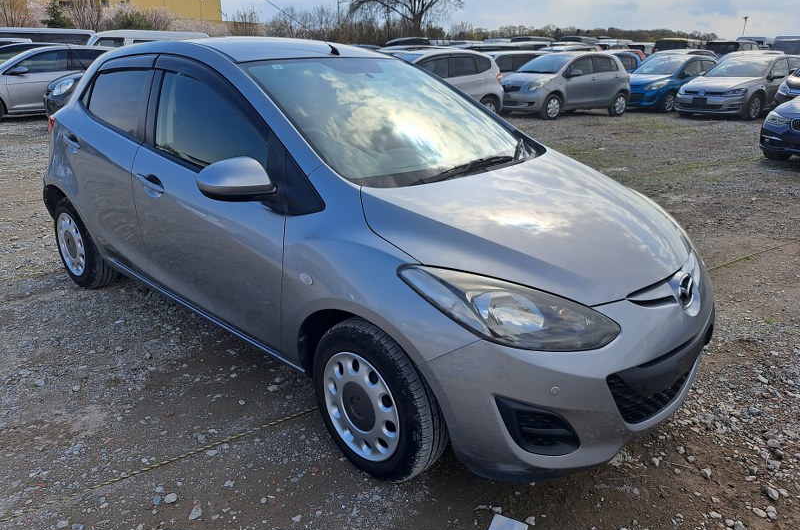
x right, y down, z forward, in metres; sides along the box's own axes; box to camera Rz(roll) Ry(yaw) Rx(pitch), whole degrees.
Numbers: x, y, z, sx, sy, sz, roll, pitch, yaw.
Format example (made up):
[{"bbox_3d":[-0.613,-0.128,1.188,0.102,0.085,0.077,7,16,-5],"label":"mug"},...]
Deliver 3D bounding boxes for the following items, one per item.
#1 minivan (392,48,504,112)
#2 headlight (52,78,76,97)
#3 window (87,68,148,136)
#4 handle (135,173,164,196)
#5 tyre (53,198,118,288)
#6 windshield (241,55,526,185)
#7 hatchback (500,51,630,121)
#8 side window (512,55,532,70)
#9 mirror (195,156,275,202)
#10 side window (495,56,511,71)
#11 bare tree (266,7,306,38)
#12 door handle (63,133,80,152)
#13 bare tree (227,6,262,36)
[{"bbox_3d":[0.478,-3.869,12.072,3.900,1.525,1.695,-15,26,-36],"label":"minivan"},{"bbox_3d":[-5.660,-3.007,9.371,0.320,0.290,0.320,14,24,32],"label":"headlight"},{"bbox_3d":[-1.363,-0.816,2.676,0.630,0.320,0.070,18,11,38],"label":"window"},{"bbox_3d":[-1.150,-0.363,2.523,0.220,0.050,0.050,18,27,37],"label":"handle"},{"bbox_3d":[-1.962,-0.149,3.467,0.585,0.585,0.190,18,27,37],"label":"tyre"},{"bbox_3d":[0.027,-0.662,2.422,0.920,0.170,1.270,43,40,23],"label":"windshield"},{"bbox_3d":[4.111,-4.567,14.063,3.750,1.520,1.695,-12,24,-31],"label":"hatchback"},{"bbox_3d":[3.596,-5.811,15.958,0.750,0.440,0.070,-5,22,-16],"label":"side window"},{"bbox_3d":[-0.557,-0.285,1.909,0.140,0.145,0.220,18,27,37],"label":"mirror"},{"bbox_3d":[2.848,-5.654,15.563,0.820,0.450,0.070,-12,7,-31],"label":"side window"},{"bbox_3d":[-9.247,-18.602,45.492,3.440,4.870,3.440,-3,21,-10],"label":"bare tree"},{"bbox_3d":[-1.724,-0.645,2.904,0.200,0.065,0.055,18,27,38],"label":"door handle"},{"bbox_3d":[-12.368,-18.353,44.846,2.910,4.770,2.910,-4,22,-14],"label":"bare tree"}]

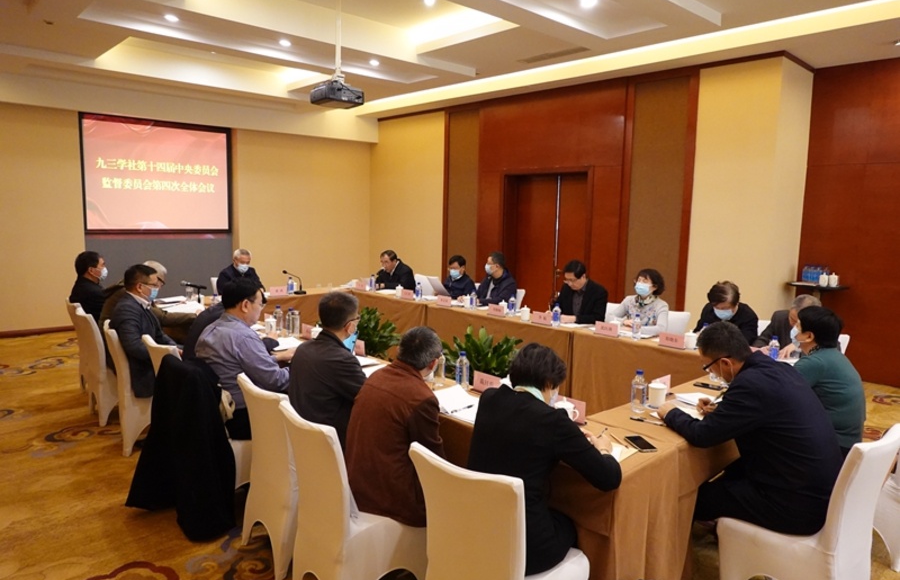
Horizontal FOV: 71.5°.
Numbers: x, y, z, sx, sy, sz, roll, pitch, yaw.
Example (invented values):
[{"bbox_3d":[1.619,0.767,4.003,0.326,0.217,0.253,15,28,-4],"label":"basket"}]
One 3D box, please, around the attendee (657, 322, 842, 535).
[{"bbox_3d":[1.324,0.748,2.655,0.600,1.200,0.820,-5,9,-43],"label":"attendee"}]

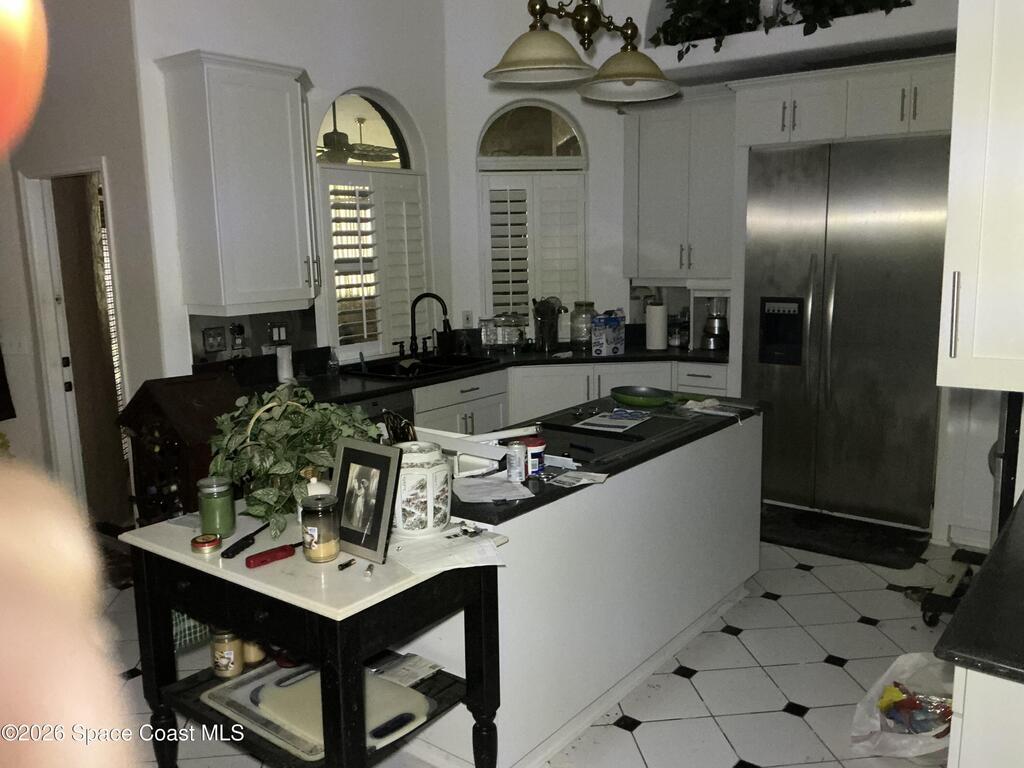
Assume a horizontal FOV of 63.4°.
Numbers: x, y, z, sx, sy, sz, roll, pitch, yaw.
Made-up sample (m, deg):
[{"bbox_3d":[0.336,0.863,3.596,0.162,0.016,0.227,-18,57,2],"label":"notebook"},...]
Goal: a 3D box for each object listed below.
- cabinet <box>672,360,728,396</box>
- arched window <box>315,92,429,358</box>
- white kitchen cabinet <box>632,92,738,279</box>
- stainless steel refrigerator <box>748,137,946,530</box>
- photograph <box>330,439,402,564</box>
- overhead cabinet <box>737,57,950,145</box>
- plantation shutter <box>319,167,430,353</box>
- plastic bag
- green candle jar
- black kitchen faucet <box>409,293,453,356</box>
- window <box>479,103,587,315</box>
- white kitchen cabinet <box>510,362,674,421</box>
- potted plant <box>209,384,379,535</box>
[{"bbox_3d":[1.389,0.252,5.557,0.386,0.867,0.594,6,11,38],"label":"cabinet"},{"bbox_3d":[-0.836,-0.971,5.172,0.120,1.637,0.921,6,12,39],"label":"arched window"},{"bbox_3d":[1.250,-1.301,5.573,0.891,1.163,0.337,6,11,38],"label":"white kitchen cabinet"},{"bbox_3d":[2.024,-0.307,4.910,1.095,2.132,0.700,6,12,39],"label":"stainless steel refrigerator"},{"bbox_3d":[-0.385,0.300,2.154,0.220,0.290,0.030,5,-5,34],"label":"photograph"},{"bbox_3d":[1.949,-1.528,4.631,1.247,0.366,0.594,6,11,38],"label":"overhead cabinet"},{"bbox_3d":[-0.879,-0.790,5.525,0.069,1.233,0.941,6,11,38],"label":"plantation shutter"},{"bbox_3d":[1.357,1.048,2.788,0.350,0.210,0.360,3,10,27],"label":"plastic bag"},{"bbox_3d":[-0.841,0.346,2.336,0.098,0.147,0.098,-1,9,0],"label":"green candle jar"},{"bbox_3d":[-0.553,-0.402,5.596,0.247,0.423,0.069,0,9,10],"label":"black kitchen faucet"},{"bbox_3d":[0.160,-1.171,6.095,0.792,1.742,0.099,-2,9,-7],"label":"window"},{"bbox_3d":[0.504,0.232,5.726,1.071,0.820,0.580,-2,9,-4],"label":"white kitchen cabinet"},{"bbox_3d":[-0.653,0.196,2.472,0.455,0.393,0.396,-4,9,-15],"label":"potted plant"}]

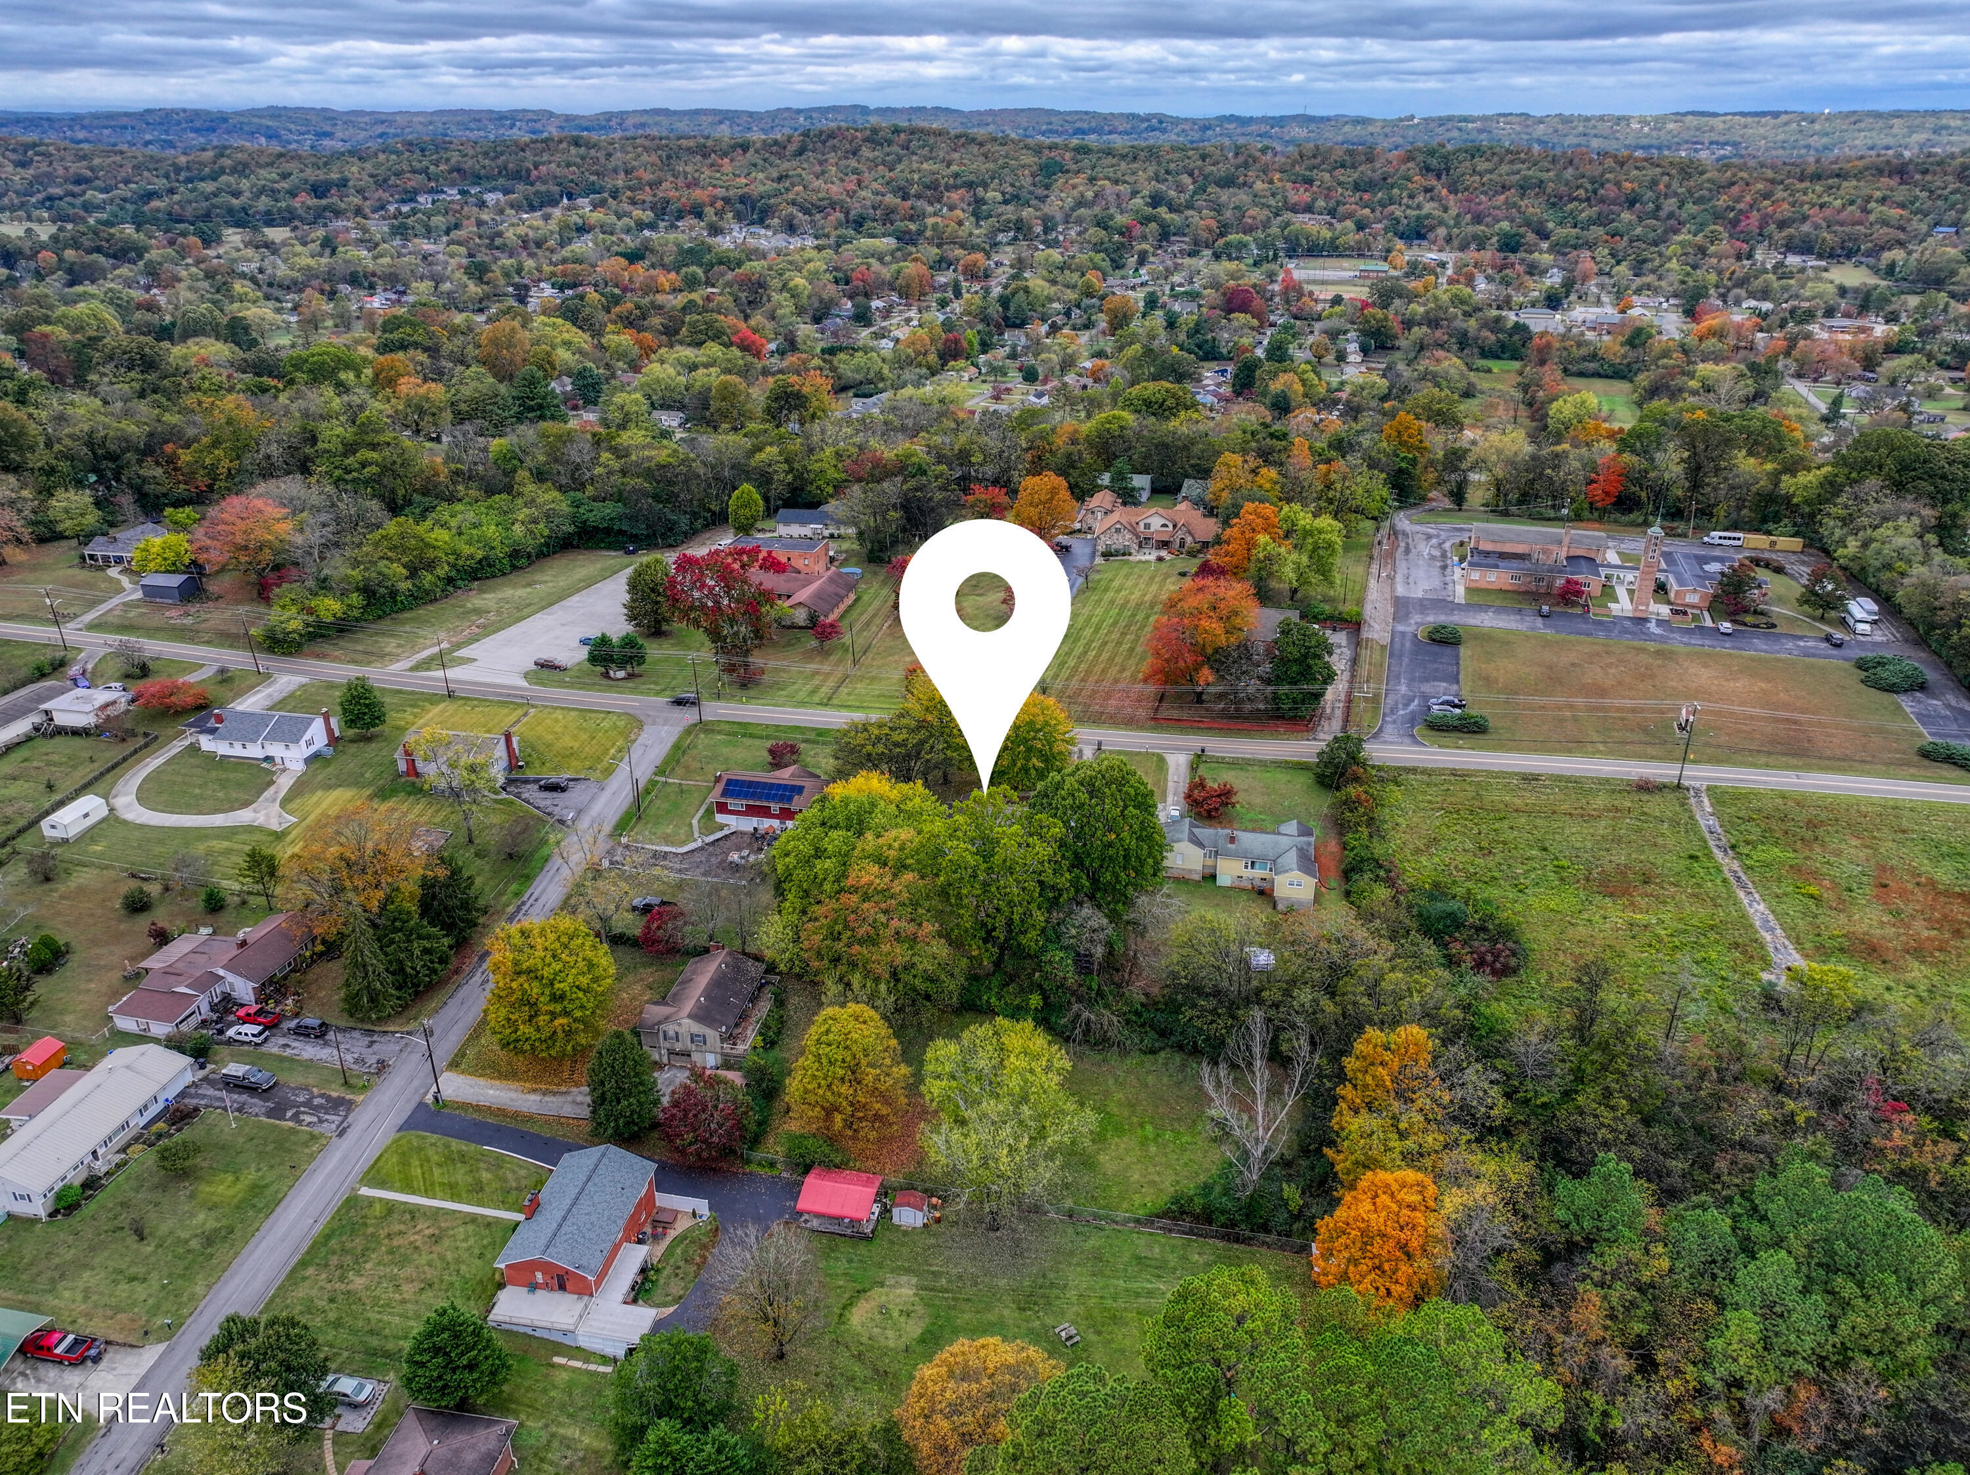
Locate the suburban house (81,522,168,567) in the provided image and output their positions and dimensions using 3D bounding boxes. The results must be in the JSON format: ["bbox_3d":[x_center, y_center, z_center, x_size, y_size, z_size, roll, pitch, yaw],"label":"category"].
[{"bbox_3d":[-173.550,-39.500,280.460,13.500,5.600,14.500,5,25,12],"label":"suburban house"}]

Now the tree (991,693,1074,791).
[{"bbox_3d":[5.930,0.910,188.060,12.920,15.200,12.920,0,25,0],"label":"tree"}]

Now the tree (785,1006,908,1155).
[{"bbox_3d":[-13.075,32.574,129.489,11.800,14.800,11.800,0,25,0],"label":"tree"}]

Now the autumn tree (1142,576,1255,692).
[{"bbox_3d":[33.260,-15.390,212.140,17.980,19.080,17.980,0,25,0],"label":"autumn tree"}]

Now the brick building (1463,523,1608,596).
[{"bbox_3d":[111.275,-36.699,277.498,26.500,9.300,21.500,5,25,11],"label":"brick building"}]

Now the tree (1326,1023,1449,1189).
[{"bbox_3d":[36.826,34.832,123.729,10.600,17.500,10.600,0,25,0],"label":"tree"}]

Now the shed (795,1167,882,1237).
[{"bbox_3d":[-13.160,43.221,127.318,7.038,3.100,5.936,5,25,10],"label":"shed"}]

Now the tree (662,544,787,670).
[{"bbox_3d":[-41.920,-20.610,220.610,19.810,20.690,19.810,0,25,0],"label":"tree"}]

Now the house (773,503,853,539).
[{"bbox_3d":[-39.922,-53.182,333.068,19.752,6.400,12.000,3,25,6],"label":"house"}]

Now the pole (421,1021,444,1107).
[{"bbox_3d":[-56.564,33.492,139.742,0.500,10.400,0.500,5,25,10],"label":"pole"}]

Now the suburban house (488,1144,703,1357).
[{"bbox_3d":[-34.380,45.590,122.550,14.690,6.300,17.870,4,25,8],"label":"suburban house"}]

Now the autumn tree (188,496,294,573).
[{"bbox_3d":[-150.526,-40.125,276.931,18.800,16.000,18.800,0,25,0],"label":"autumn tree"}]

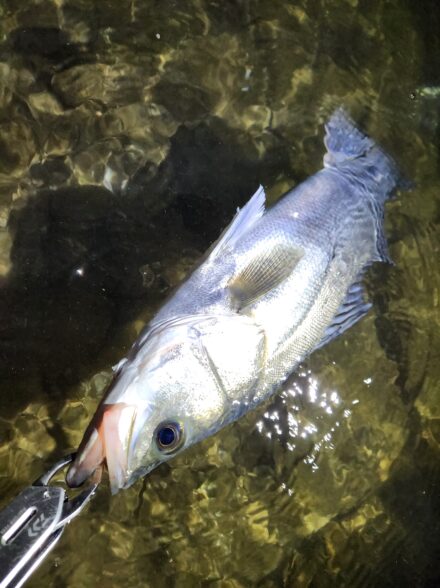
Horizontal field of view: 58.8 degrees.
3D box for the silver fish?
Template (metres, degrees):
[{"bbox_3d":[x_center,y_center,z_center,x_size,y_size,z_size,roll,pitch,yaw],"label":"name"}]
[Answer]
[{"bbox_3d":[0.074,-0.035,0.414,0.148,0.070,0.540,39,56,4],"label":"silver fish"}]

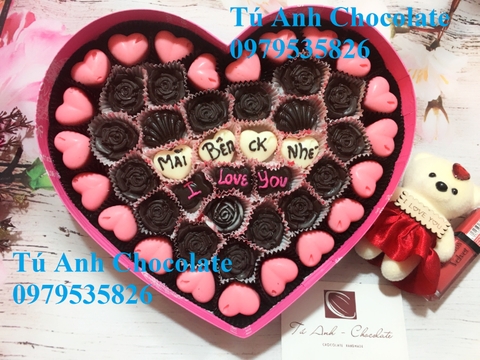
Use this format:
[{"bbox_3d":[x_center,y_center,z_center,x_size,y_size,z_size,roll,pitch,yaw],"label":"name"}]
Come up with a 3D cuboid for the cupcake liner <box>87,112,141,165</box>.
[{"bbox_3d":[-0.090,-0.029,0.291,0.034,0.019,0.034,0,86,0],"label":"cupcake liner"}]

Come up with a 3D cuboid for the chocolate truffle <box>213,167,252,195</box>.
[{"bbox_3d":[-0.005,0.001,0.310,0.026,0.014,0.026,0,82,-1],"label":"chocolate truffle"}]

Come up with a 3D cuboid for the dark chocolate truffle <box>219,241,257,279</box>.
[{"bbox_3d":[-0.002,0.061,0.305,0.031,0.016,0.031,0,84,0],"label":"dark chocolate truffle"}]

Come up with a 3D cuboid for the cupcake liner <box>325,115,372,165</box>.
[{"bbox_3d":[0.083,-0.029,0.314,0.036,0.020,0.038,2,82,0],"label":"cupcake liner"}]

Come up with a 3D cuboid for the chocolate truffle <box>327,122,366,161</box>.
[{"bbox_3d":[0.080,-0.029,0.302,0.029,0.017,0.029,4,78,-2],"label":"chocolate truffle"}]

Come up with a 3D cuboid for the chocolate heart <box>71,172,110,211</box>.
[{"bbox_3d":[-0.108,0.008,0.288,0.025,0.013,0.029,-29,86,-4],"label":"chocolate heart"}]

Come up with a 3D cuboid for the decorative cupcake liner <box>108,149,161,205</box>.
[{"bbox_3d":[-0.074,-0.002,0.286,0.035,0.020,0.036,0,84,-2],"label":"decorative cupcake liner"}]

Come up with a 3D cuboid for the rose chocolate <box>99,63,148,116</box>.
[{"bbox_3d":[-0.087,-0.067,0.302,0.035,0.020,0.035,-3,78,-3],"label":"rose chocolate"}]

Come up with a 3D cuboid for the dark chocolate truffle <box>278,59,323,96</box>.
[{"bbox_3d":[0.049,-0.081,0.321,0.031,0.016,0.031,1,84,0],"label":"dark chocolate truffle"}]

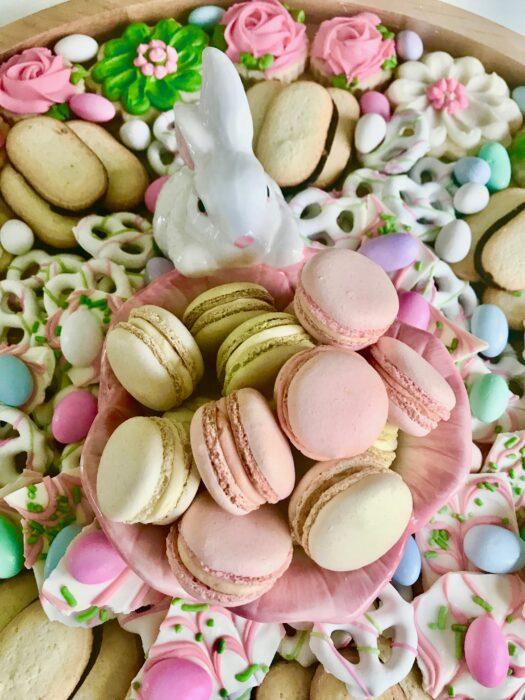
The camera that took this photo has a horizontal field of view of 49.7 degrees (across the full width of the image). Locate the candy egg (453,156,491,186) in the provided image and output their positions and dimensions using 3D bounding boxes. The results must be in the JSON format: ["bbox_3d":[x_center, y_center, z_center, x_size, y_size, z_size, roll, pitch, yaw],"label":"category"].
[{"bbox_3d":[0.117,-0.099,0.315,0.024,0.017,0.017,-7,90,-22],"label":"candy egg"}]

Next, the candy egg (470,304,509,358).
[{"bbox_3d":[0.105,-0.009,0.261,0.017,0.017,0.025,1,73,0],"label":"candy egg"}]

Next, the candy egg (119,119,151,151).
[{"bbox_3d":[-0.073,-0.123,0.323,0.017,0.017,0.022,-31,24,0],"label":"candy egg"}]

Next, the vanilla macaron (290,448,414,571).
[{"bbox_3d":[0.034,0.061,0.217,0.045,0.045,0.027,-12,33,-19],"label":"vanilla macaron"}]

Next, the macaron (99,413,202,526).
[{"bbox_3d":[-0.043,0.044,0.211,0.041,0.019,0.041,-13,55,40],"label":"macaron"}]

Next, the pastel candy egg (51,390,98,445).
[{"bbox_3d":[-0.077,0.028,0.232,0.018,0.018,0.025,13,41,6],"label":"pastel candy egg"}]

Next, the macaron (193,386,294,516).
[{"bbox_3d":[-0.007,0.035,0.202,0.026,0.044,0.044,-24,90,6],"label":"macaron"}]

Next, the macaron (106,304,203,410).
[{"bbox_3d":[-0.045,0.004,0.240,0.028,0.044,0.044,-37,90,-31],"label":"macaron"}]

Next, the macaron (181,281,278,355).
[{"bbox_3d":[-0.014,-0.011,0.263,0.044,0.044,0.026,-18,63,0],"label":"macaron"}]

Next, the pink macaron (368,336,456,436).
[{"bbox_3d":[0.061,0.015,0.246,0.045,0.045,0.025,35,109,-14],"label":"pink macaron"}]

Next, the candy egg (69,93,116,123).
[{"bbox_3d":[-0.097,-0.139,0.324,0.029,0.016,0.016,20,65,10],"label":"candy egg"}]

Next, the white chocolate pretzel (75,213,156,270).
[{"bbox_3d":[-0.072,-0.053,0.272,0.037,0.009,0.032,0,63,0],"label":"white chocolate pretzel"}]

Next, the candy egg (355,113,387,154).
[{"bbox_3d":[0.060,-0.120,0.313,0.016,0.016,0.024,22,81,11],"label":"candy egg"}]

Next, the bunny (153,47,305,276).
[{"bbox_3d":[-0.017,-0.082,0.252,0.066,0.096,0.064,-14,61,-8],"label":"bunny"}]

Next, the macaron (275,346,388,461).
[{"bbox_3d":[0.027,0.021,0.226,0.045,0.024,0.045,5,79,-24],"label":"macaron"}]

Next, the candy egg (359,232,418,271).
[{"bbox_3d":[0.059,-0.046,0.266,0.029,0.017,0.017,-16,64,-8],"label":"candy egg"}]

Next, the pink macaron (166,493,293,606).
[{"bbox_3d":[-0.012,0.071,0.208,0.045,0.026,0.045,21,25,0],"label":"pink macaron"}]

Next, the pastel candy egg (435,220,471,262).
[{"bbox_3d":[0.097,-0.055,0.287,0.017,0.017,0.024,20,80,0],"label":"pastel candy egg"}]

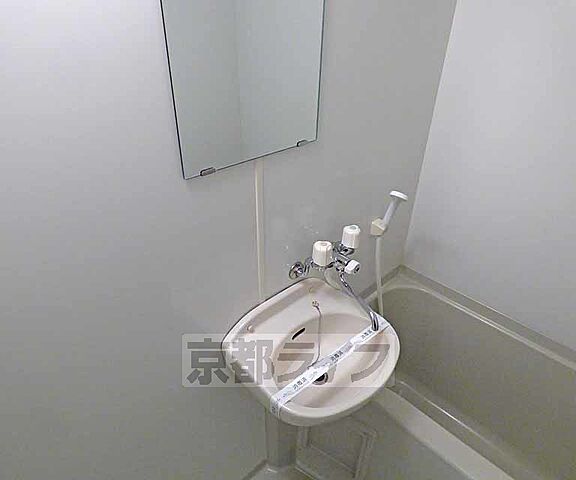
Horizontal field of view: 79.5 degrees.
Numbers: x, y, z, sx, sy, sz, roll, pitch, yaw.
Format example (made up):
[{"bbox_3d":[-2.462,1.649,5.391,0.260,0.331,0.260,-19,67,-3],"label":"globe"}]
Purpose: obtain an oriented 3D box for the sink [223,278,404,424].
[{"bbox_3d":[0.070,0.309,0.878,0.375,0.160,0.361,-27,41,-37],"label":"sink"}]

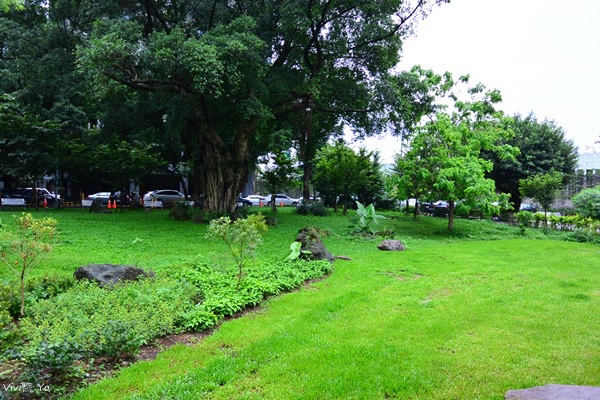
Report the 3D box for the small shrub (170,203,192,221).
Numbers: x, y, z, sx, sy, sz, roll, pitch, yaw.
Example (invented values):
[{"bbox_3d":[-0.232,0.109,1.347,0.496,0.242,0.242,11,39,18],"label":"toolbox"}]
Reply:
[{"bbox_3d":[-6.188,0.601,23.500,1.149,0.940,1.050,0,1,0],"label":"small shrub"}]

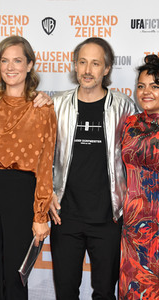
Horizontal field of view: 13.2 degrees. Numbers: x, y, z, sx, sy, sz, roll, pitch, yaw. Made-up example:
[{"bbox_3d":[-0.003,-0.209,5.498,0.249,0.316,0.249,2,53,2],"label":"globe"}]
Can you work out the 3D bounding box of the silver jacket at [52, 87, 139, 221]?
[{"bbox_3d":[0.072,0.017,3.250,0.500,0.650,0.280,1,5,7],"label":"silver jacket"}]

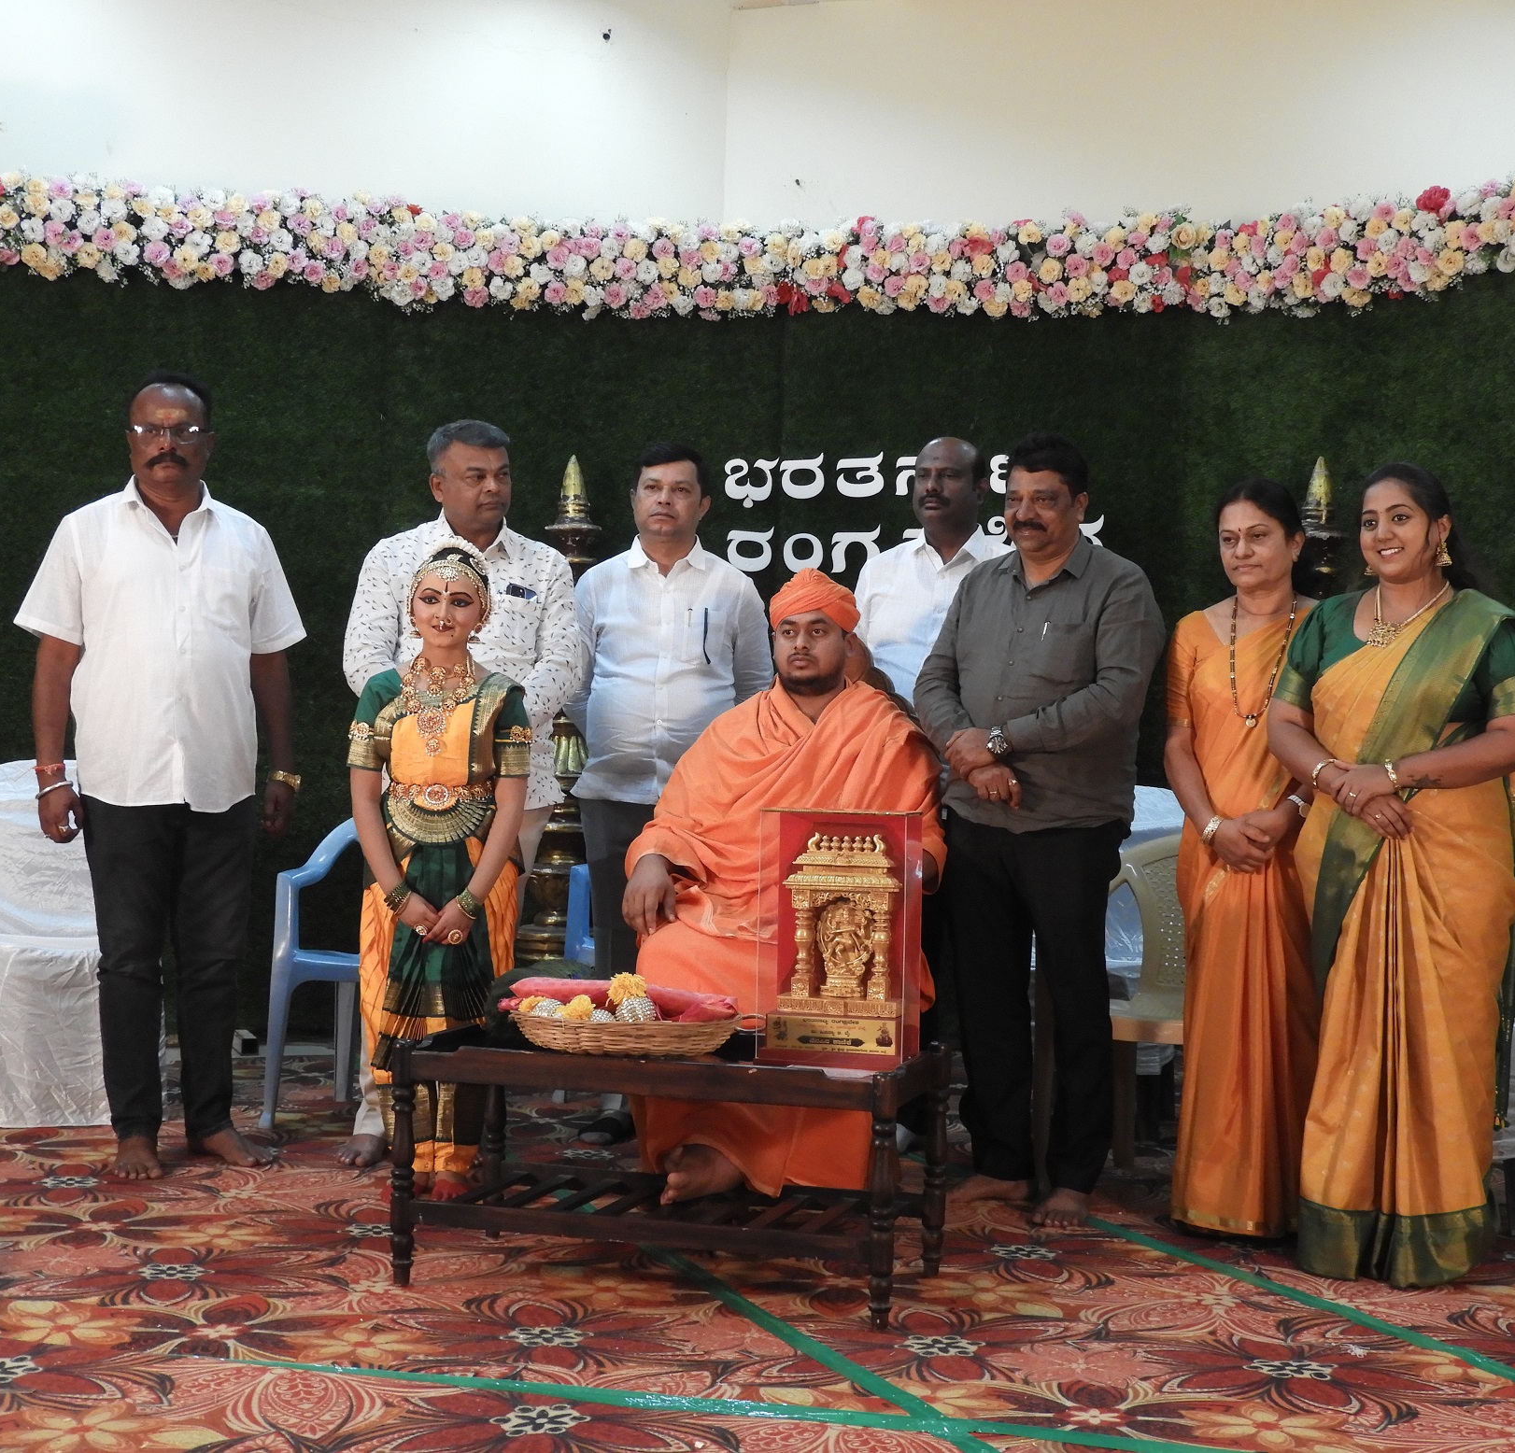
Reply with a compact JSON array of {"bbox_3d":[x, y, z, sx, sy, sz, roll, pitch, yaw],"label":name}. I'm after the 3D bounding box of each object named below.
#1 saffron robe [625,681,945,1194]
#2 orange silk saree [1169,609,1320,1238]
[{"bbox_3d":[0.069,0.449,5.772,0.700,1.096,0.740,2,2,16],"label":"saffron robe"},{"bbox_3d":[1.037,0.401,5.333,0.390,1.310,0.340,2,3,27],"label":"orange silk saree"}]

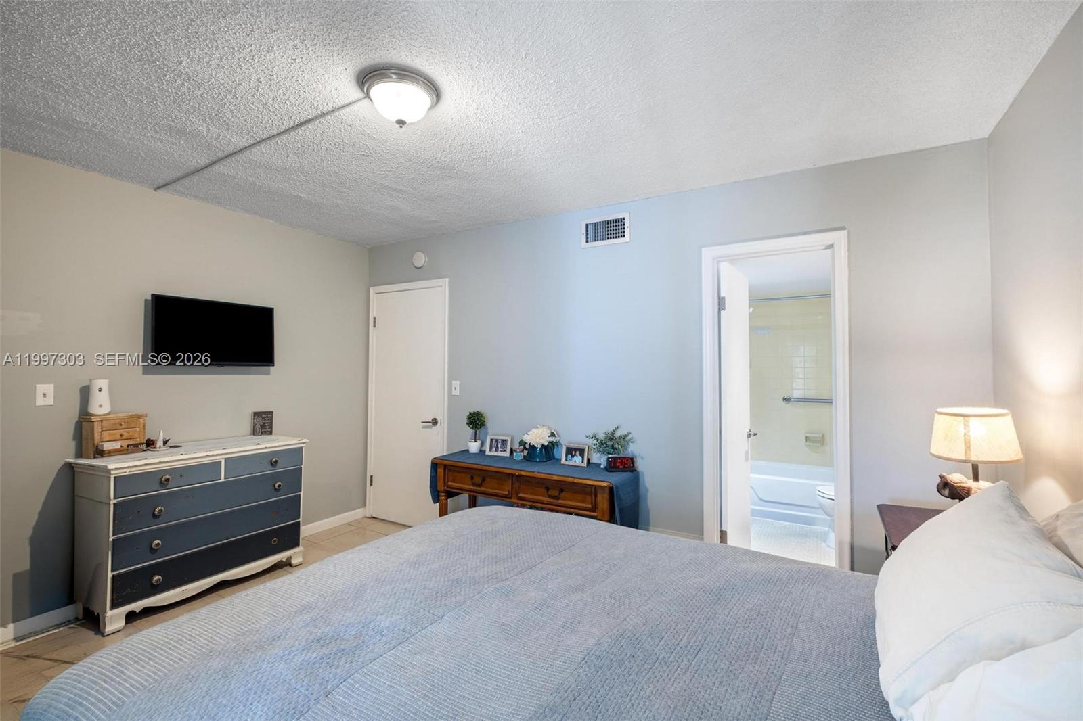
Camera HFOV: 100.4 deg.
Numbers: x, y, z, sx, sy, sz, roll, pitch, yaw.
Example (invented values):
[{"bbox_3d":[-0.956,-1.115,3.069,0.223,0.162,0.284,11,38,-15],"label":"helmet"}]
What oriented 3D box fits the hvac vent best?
[{"bbox_3d":[0.418,-0.851,2.964,0.338,0.188,0.020,0,-1,31],"label":"hvac vent"}]

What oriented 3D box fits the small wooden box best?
[{"bbox_3d":[-2.436,0.428,2.579,0.135,0.228,0.243,0,-1,31],"label":"small wooden box"}]

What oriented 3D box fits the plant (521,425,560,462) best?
[{"bbox_3d":[-0.016,0.549,3.089,0.260,0.240,0.230,0,-1,31],"label":"plant"}]

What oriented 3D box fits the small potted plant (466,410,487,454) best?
[{"bbox_3d":[-0.501,0.533,3.407,0.150,0.330,0.150,0,-1,0],"label":"small potted plant"}]

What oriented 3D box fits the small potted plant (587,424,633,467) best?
[{"bbox_3d":[0.423,0.542,2.849,0.280,0.250,0.230,0,-1,31],"label":"small potted plant"}]

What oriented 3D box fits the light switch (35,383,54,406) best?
[{"bbox_3d":[-2.636,0.184,2.395,0.012,0.115,0.070,0,-1,31],"label":"light switch"}]

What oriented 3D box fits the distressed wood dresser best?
[{"bbox_3d":[-2.113,0.979,2.817,0.425,0.860,1.080,0,-1,31],"label":"distressed wood dresser"}]

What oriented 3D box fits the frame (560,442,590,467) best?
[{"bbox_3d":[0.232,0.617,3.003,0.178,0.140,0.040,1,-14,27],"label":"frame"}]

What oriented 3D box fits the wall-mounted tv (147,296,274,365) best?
[{"bbox_3d":[-2.184,-0.179,3.047,0.055,0.430,0.718,0,-1,31],"label":"wall-mounted tv"}]

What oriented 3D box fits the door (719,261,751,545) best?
[{"bbox_3d":[1.327,0.406,3.082,0.040,2.030,0.610,0,-1,36],"label":"door"}]

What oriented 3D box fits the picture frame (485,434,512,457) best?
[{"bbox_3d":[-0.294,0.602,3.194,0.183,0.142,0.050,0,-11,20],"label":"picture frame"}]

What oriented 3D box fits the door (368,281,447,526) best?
[{"bbox_3d":[-1.166,0.392,3.915,0.900,2.060,0.050,0,-1,31],"label":"door"}]

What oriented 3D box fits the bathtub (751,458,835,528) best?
[{"bbox_3d":[2.560,1.258,4.270,1.520,0.400,0.760,0,-1,31],"label":"bathtub"}]

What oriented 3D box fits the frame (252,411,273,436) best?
[{"bbox_3d":[-2.033,0.465,3.301,0.035,0.176,0.135,-1,-1,41],"label":"frame"}]

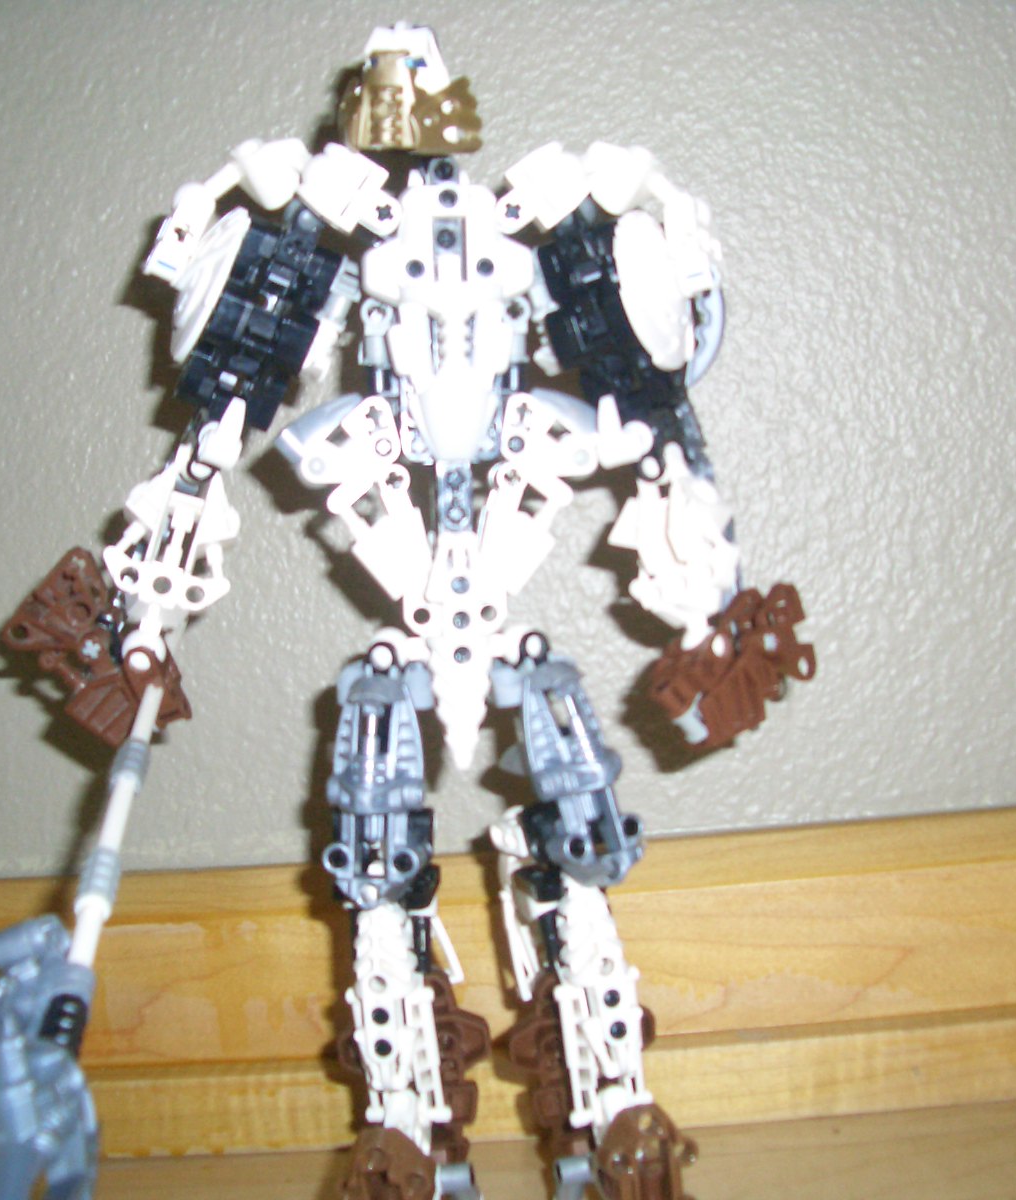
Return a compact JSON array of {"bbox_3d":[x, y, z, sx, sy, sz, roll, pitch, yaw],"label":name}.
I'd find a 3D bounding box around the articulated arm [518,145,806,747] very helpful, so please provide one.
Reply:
[{"bbox_3d":[0.037,-0.038,0.389,0.050,0.147,0.053,-12,0,-3],"label":"articulated arm"}]

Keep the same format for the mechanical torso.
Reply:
[{"bbox_3d":[-0.010,-0.034,0.385,0.087,0.141,0.052,-2,1,-4],"label":"mechanical torso"}]

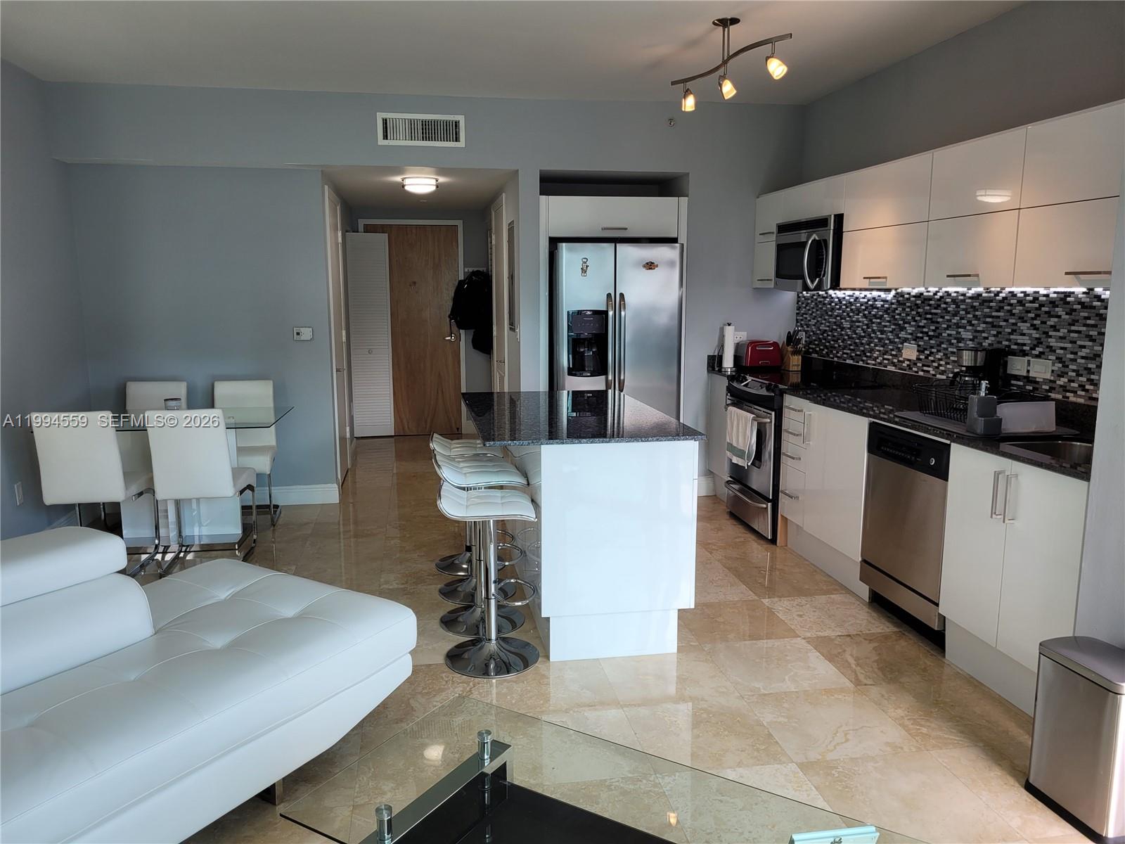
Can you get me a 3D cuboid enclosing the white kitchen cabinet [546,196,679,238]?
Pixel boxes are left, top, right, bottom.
[{"bbox_3d":[0.292,-1.422,5.970,0.912,0.266,0.606,-2,9,-9],"label":"white kitchen cabinet"}]

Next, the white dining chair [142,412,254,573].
[{"bbox_3d":[-1.952,0.328,4.583,0.427,0.899,0.566,-2,9,-9],"label":"white dining chair"}]

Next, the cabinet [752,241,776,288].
[{"bbox_3d":[1.536,-1.060,5.705,0.322,0.305,0.449,-2,9,-9],"label":"cabinet"}]

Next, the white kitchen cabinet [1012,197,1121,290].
[{"bbox_3d":[1.991,-0.621,2.943,0.343,0.305,0.794,-2,9,-9],"label":"white kitchen cabinet"}]

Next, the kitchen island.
[{"bbox_3d":[0.008,0.397,4.050,0.870,0.912,1.530,-2,9,-9],"label":"kitchen island"}]

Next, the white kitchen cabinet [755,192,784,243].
[{"bbox_3d":[1.535,-1.361,5.657,0.322,0.306,0.449,-2,9,-9],"label":"white kitchen cabinet"}]

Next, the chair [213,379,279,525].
[{"bbox_3d":[-2.074,0.191,5.452,0.403,0.883,0.515,-2,9,-10],"label":"chair"}]

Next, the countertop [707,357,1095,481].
[{"bbox_3d":[1.621,-0.148,4.292,0.641,0.127,3.425,-2,9,-10],"label":"countertop"}]

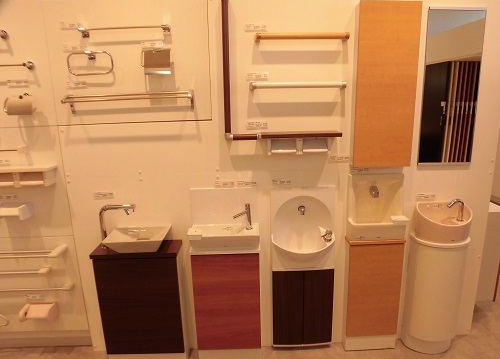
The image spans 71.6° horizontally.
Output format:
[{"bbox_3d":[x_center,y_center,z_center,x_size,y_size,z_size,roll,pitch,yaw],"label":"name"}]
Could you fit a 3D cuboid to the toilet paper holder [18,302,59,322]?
[{"bbox_3d":[-1.243,0.796,2.042,0.172,0.084,0.103,-2,13,-1],"label":"toilet paper holder"}]

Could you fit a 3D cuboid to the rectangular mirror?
[{"bbox_3d":[1.063,-0.471,1.837,0.296,0.799,0.020,-1,13,0],"label":"rectangular mirror"}]

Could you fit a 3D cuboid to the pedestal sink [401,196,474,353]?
[{"bbox_3d":[1.131,0.582,2.029,0.350,0.931,0.172,-2,13,-1],"label":"pedestal sink"}]

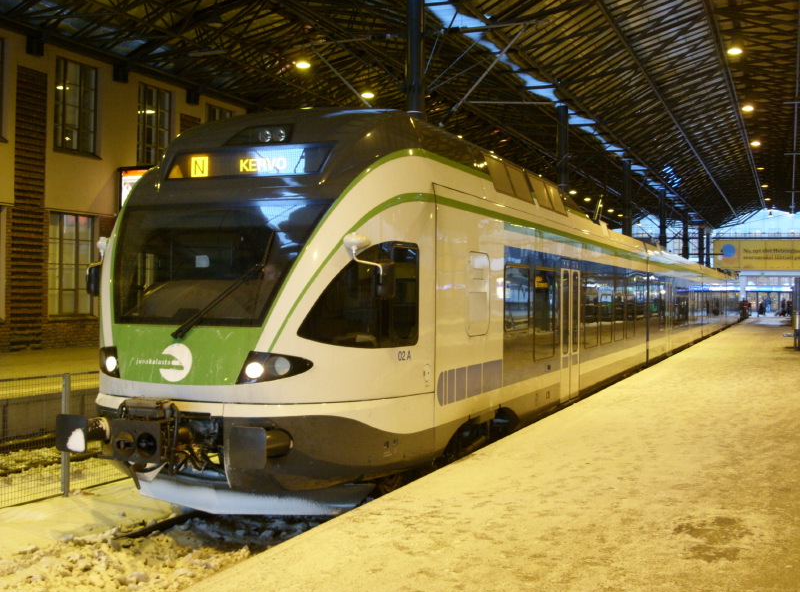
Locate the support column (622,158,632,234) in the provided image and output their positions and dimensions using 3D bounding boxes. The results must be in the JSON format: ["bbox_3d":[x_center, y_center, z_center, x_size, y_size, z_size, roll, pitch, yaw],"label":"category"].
[{"bbox_3d":[11.320,-2.314,64.311,0.450,9.000,0.450,0,0,17],"label":"support column"}]

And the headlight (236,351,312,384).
[{"bbox_3d":[-1.107,0.648,11.722,0.600,0.310,0.450,0,0,-6],"label":"headlight"}]

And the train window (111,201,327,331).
[{"bbox_3d":[-1.762,-0.317,12.128,2.050,1.360,0.250,0,-31,17],"label":"train window"}]

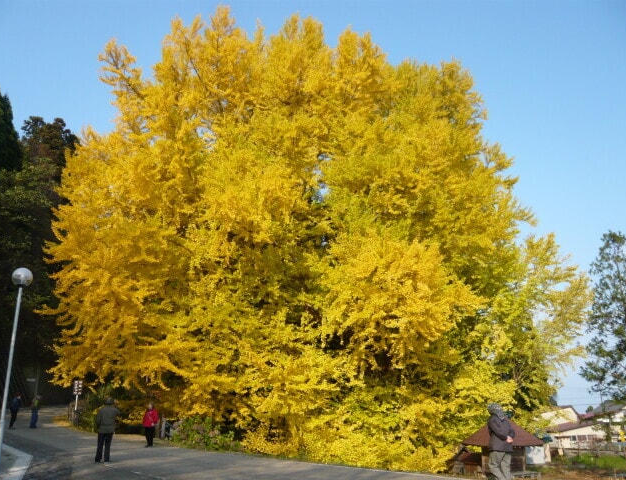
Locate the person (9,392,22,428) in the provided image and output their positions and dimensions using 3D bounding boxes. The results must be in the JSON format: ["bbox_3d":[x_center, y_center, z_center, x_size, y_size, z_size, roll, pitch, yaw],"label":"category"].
[{"bbox_3d":[-14.131,8.099,24.574,0.450,1.650,0.500,6,-19,-21],"label":"person"}]

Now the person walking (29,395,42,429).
[{"bbox_3d":[-13.525,8.340,25.215,0.420,1.600,0.500,6,-19,-21],"label":"person walking"}]

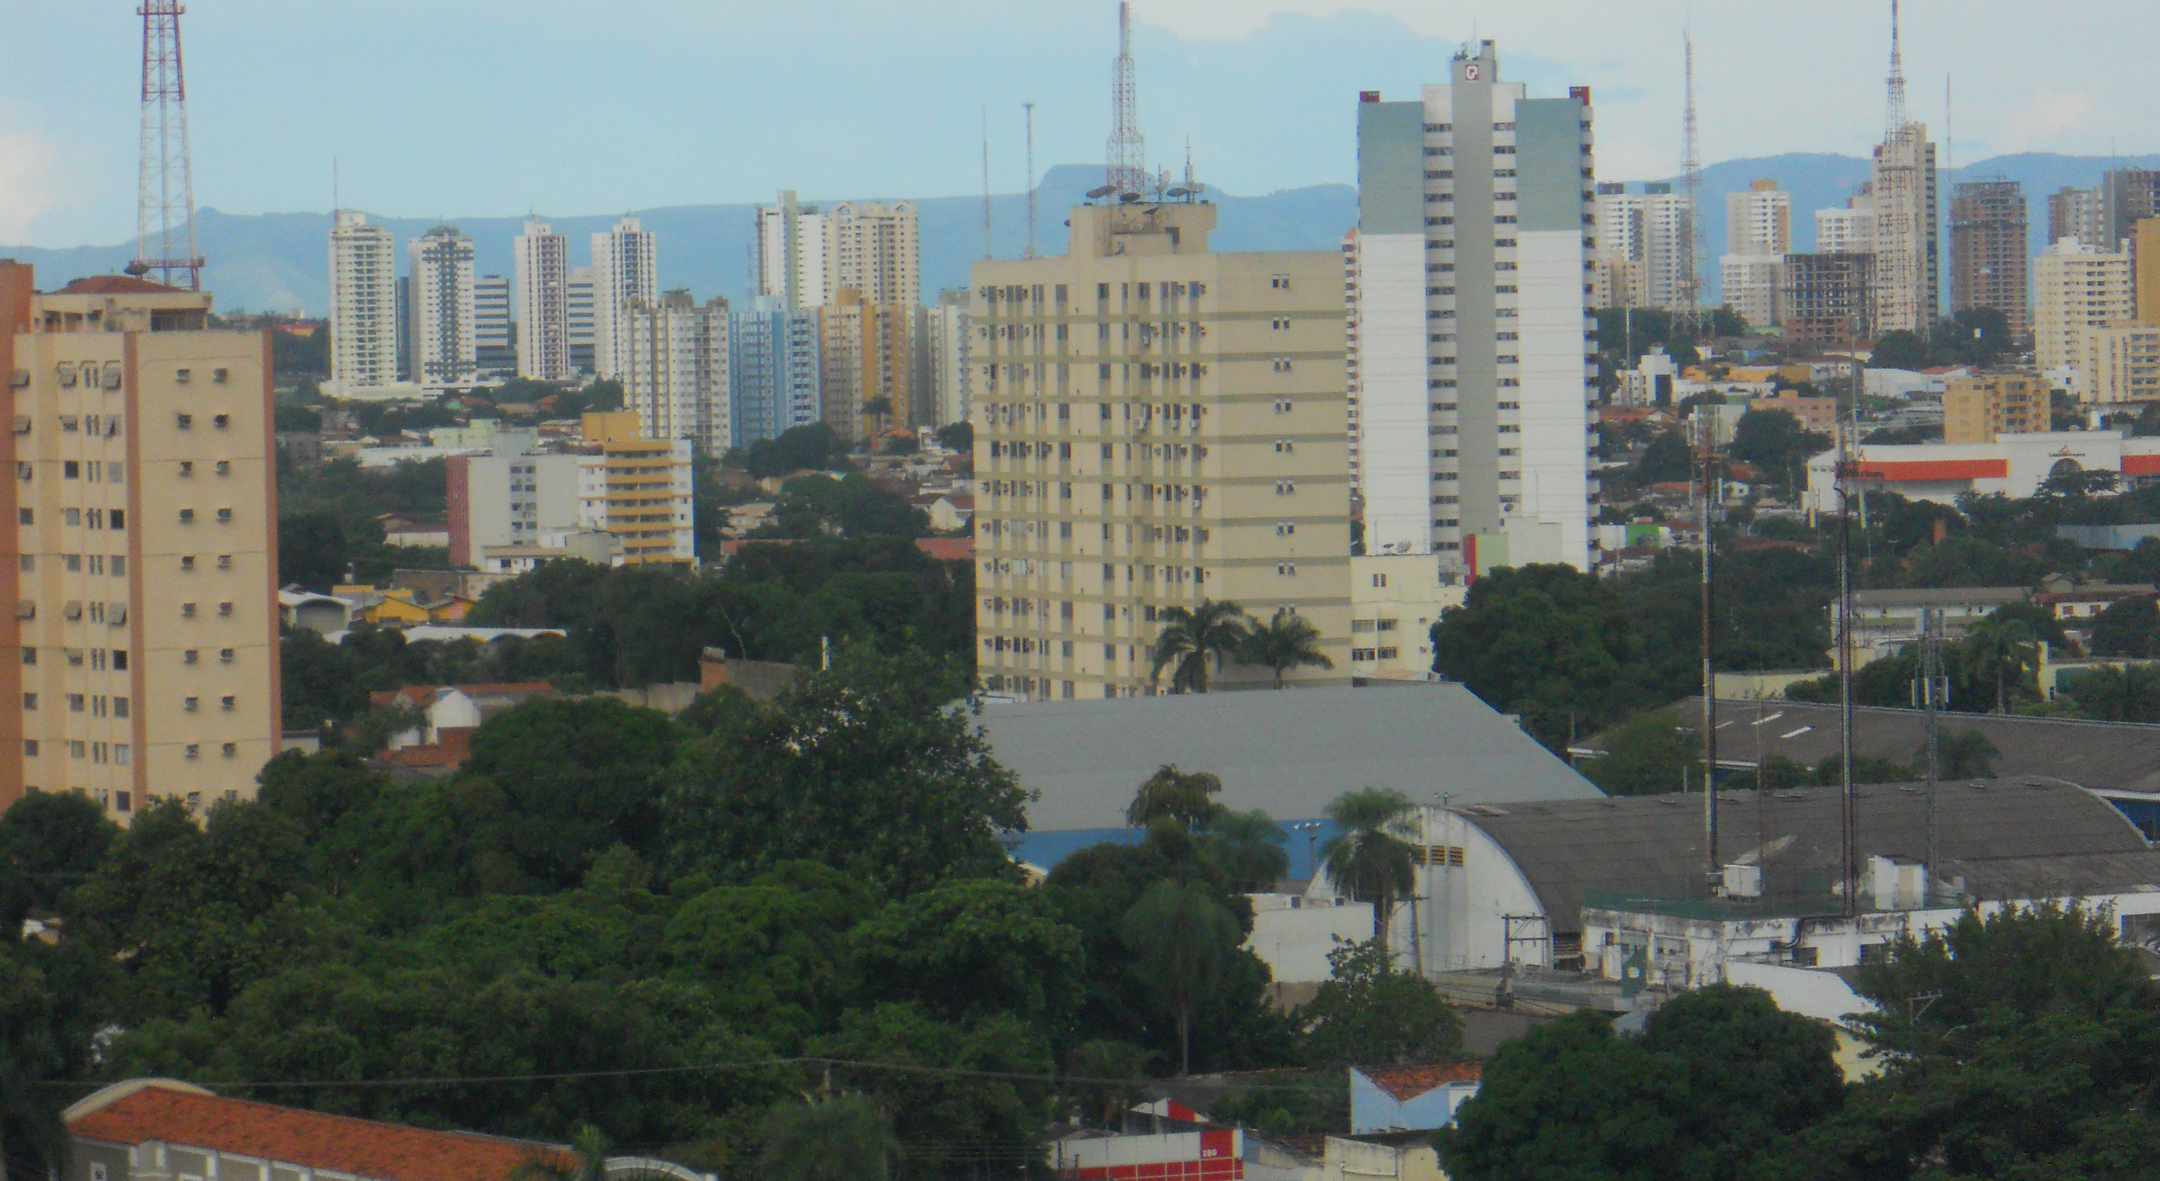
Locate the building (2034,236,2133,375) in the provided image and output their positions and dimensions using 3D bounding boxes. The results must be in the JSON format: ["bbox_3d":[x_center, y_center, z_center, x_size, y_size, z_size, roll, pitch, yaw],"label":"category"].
[{"bbox_3d":[296.024,-83.573,2577.742,22.890,41.590,17.840,-2,2,-24],"label":"building"}]

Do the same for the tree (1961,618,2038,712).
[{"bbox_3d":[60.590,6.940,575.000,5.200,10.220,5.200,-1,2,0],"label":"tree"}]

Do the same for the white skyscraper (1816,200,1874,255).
[{"bbox_3d":[287.202,-119.420,3271.340,15.140,49.710,16.920,-3,3,-40],"label":"white skyscraper"}]

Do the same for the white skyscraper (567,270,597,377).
[{"bbox_3d":[-205.146,-110.570,3600.000,15.000,45.202,14.000,-1,2,0],"label":"white skyscraper"}]

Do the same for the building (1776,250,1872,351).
[{"bbox_3d":[245.479,-94.204,2858.944,24.260,32.120,18.210,0,2,30],"label":"building"}]

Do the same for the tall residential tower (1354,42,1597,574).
[{"bbox_3d":[51.310,-35.110,1125.560,29.500,71.320,18.000,-1,2,6],"label":"tall residential tower"}]

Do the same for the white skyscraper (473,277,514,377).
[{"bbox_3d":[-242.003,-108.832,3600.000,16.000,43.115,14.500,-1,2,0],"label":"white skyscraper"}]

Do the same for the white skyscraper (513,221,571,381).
[{"bbox_3d":[-215.951,-116.281,3510.000,16.500,64.412,17.000,-2,2,-24],"label":"white skyscraper"}]

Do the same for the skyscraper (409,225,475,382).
[{"bbox_3d":[-257.754,-115.580,3530.000,22.500,65.461,18.000,-2,2,-24],"label":"skyscraper"}]

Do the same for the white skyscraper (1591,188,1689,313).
[{"bbox_3d":[233.793,-139.924,3640.000,38.000,56.954,18.000,-1,2,-10],"label":"white skyscraper"}]

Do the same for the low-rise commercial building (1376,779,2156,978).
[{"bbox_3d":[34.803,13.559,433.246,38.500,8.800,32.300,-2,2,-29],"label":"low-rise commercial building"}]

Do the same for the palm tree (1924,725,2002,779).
[{"bbox_3d":[57.031,14.583,565.197,5.200,11.380,5.200,-1,2,0],"label":"palm tree"}]

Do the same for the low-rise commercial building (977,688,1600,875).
[{"bbox_3d":[3.915,14.443,536.331,44.000,15.790,39.770,-2,2,-24],"label":"low-rise commercial building"}]

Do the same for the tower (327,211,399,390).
[{"bbox_3d":[-279.590,-112.620,3409.570,26.000,70.470,20.000,-2,2,-13],"label":"tower"}]

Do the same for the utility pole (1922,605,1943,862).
[{"bbox_3d":[40.640,7.490,417.000,0.900,13.450,0.900,-1,2,0],"label":"utility pole"}]

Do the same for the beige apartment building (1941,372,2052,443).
[{"bbox_3d":[216.275,-42.081,2060.000,18.000,17.708,18.000,-2,2,-27],"label":"beige apartment building"}]

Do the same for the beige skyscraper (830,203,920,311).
[{"bbox_3d":[-82.821,-122.373,3500.000,33.000,68.285,20.000,-1,2,-12],"label":"beige skyscraper"}]

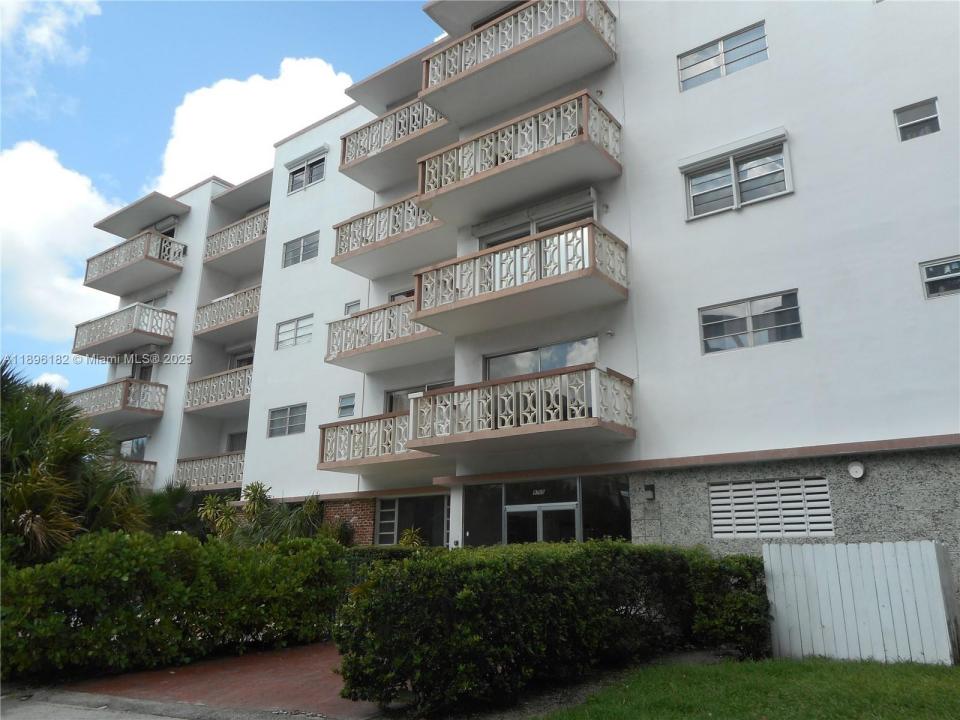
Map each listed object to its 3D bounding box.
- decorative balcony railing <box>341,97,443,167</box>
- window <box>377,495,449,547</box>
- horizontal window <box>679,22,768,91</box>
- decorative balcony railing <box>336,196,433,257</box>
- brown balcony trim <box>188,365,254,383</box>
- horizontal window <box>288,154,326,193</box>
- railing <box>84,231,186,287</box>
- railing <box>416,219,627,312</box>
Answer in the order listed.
[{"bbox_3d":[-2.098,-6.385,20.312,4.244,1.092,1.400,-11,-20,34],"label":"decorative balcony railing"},{"bbox_3d":[-1.733,4.281,18.401,2.850,1.440,0.150,-11,-20,34],"label":"window"},{"bbox_3d":[5.066,-6.338,14.564,1.786,0.912,0.140,-11,-20,34],"label":"horizontal window"},{"bbox_3d":[-2.113,-3.574,19.643,4.283,1.026,1.548,-11,-20,34],"label":"decorative balcony railing"},{"bbox_3d":[-9.304,0.574,24.977,3.947,0.097,0.170,-11,-20,34],"label":"brown balcony trim"},{"bbox_3d":[-6.220,-6.620,24.867,1.900,1.100,0.170,-11,-20,34],"label":"horizontal window"},{"bbox_3d":[-14.477,-3.889,29.058,4.890,1.151,1.575,-11,-20,34],"label":"railing"},{"bbox_3d":[0.830,-1.782,15.699,4.650,1.100,1.670,-11,-20,34],"label":"railing"}]

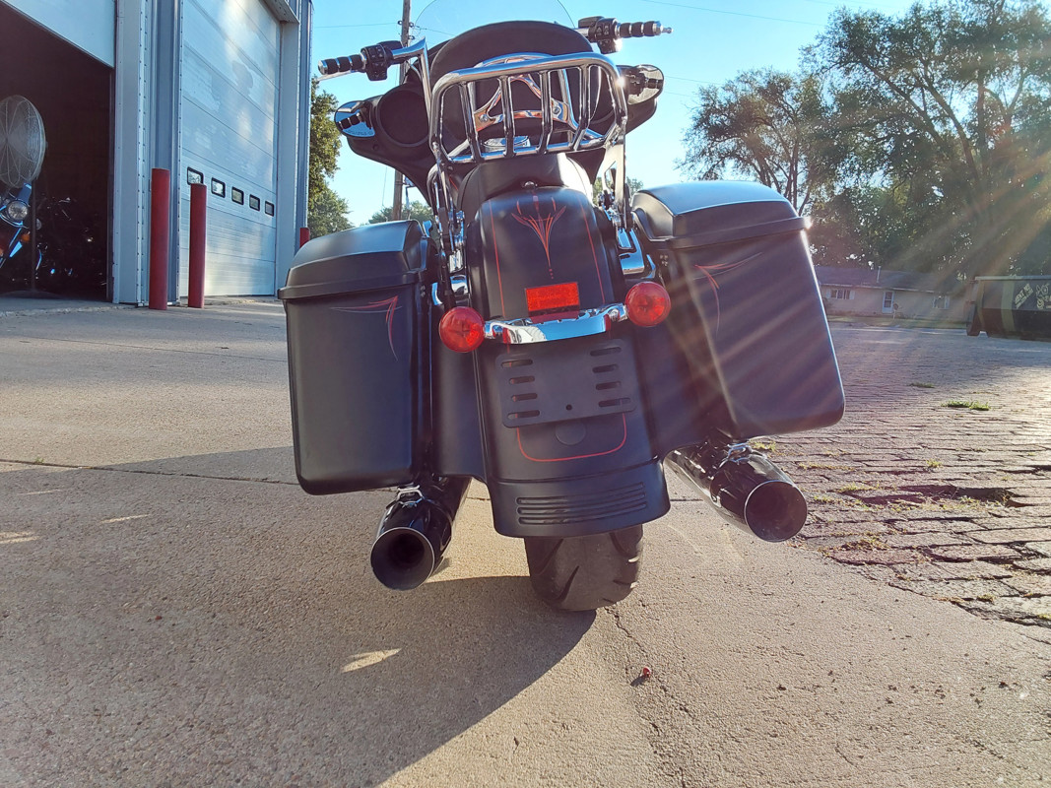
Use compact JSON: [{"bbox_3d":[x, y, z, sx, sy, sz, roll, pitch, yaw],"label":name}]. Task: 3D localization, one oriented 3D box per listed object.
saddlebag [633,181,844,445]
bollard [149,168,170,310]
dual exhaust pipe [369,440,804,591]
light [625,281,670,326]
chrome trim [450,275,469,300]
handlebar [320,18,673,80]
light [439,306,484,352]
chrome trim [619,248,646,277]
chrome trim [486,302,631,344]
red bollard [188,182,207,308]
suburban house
[{"bbox_3d":[0.322,-0.171,1.487,0.220,0.400,0.600,-8,7,0],"label":"saddlebag"},{"bbox_3d":[-2.925,-1.231,6.785,0.131,1.091,0.131,3,7,-4],"label":"bollard"},{"bbox_3d":[0.090,0.169,1.574,0.630,0.130,0.700,-8,7,0],"label":"dual exhaust pipe"},{"bbox_3d":[0.170,-0.127,1.200,0.062,0.062,0.065,-8,7,0],"label":"light"},{"bbox_3d":[-0.107,-0.176,1.400,0.032,0.045,0.070,-8,7,0],"label":"chrome trim"},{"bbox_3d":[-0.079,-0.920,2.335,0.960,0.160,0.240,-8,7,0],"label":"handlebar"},{"bbox_3d":[-0.089,-0.092,1.200,0.062,0.062,0.065,-8,7,0],"label":"light"},{"bbox_3d":[0.175,-0.215,1.400,0.042,0.045,0.070,-8,7,0],"label":"chrome trim"},{"bbox_3d":[0.041,-0.097,1.190,0.200,0.040,0.070,-8,7,0],"label":"chrome trim"},{"bbox_3d":[-2.992,-1.344,7.723,0.133,1.101,0.133,3,7,-4],"label":"red bollard"},{"bbox_3d":[33.607,-9.716,81.873,14.800,4.600,8.500,3,7,-6],"label":"suburban house"}]

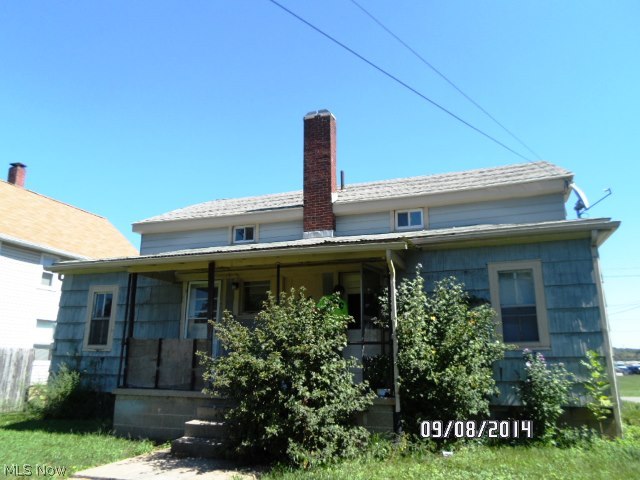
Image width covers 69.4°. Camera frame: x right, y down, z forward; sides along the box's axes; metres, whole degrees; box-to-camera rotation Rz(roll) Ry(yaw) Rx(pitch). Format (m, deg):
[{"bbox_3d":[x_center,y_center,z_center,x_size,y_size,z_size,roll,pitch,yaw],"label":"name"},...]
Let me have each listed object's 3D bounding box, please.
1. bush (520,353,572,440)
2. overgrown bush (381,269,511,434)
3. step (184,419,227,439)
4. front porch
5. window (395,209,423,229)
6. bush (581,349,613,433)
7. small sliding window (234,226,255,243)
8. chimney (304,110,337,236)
[{"bbox_3d":[3.176,2.183,6.516,0.660,1.220,0.650,-5,-13,19],"label":"bush"},{"bbox_3d":[1.810,1.643,6.887,1.820,2.380,1.450,-5,-13,19],"label":"overgrown bush"},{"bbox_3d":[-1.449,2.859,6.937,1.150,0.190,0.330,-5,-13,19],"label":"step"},{"bbox_3d":[-0.976,1.828,7.779,5.050,2.880,1.600,-5,-13,19],"label":"front porch"},{"bbox_3d":[2.069,-0.501,10.658,0.600,0.430,0.100,-5,-13,19],"label":"window"},{"bbox_3d":[3.879,2.121,6.495,0.410,1.170,0.420,-5,-13,19],"label":"bush"},{"bbox_3d":[-1.971,-0.146,12.027,0.600,0.420,0.100,-5,-13,19],"label":"small sliding window"},{"bbox_3d":[0.025,-1.568,11.661,0.720,3.240,0.480,-5,-13,19],"label":"chimney"}]

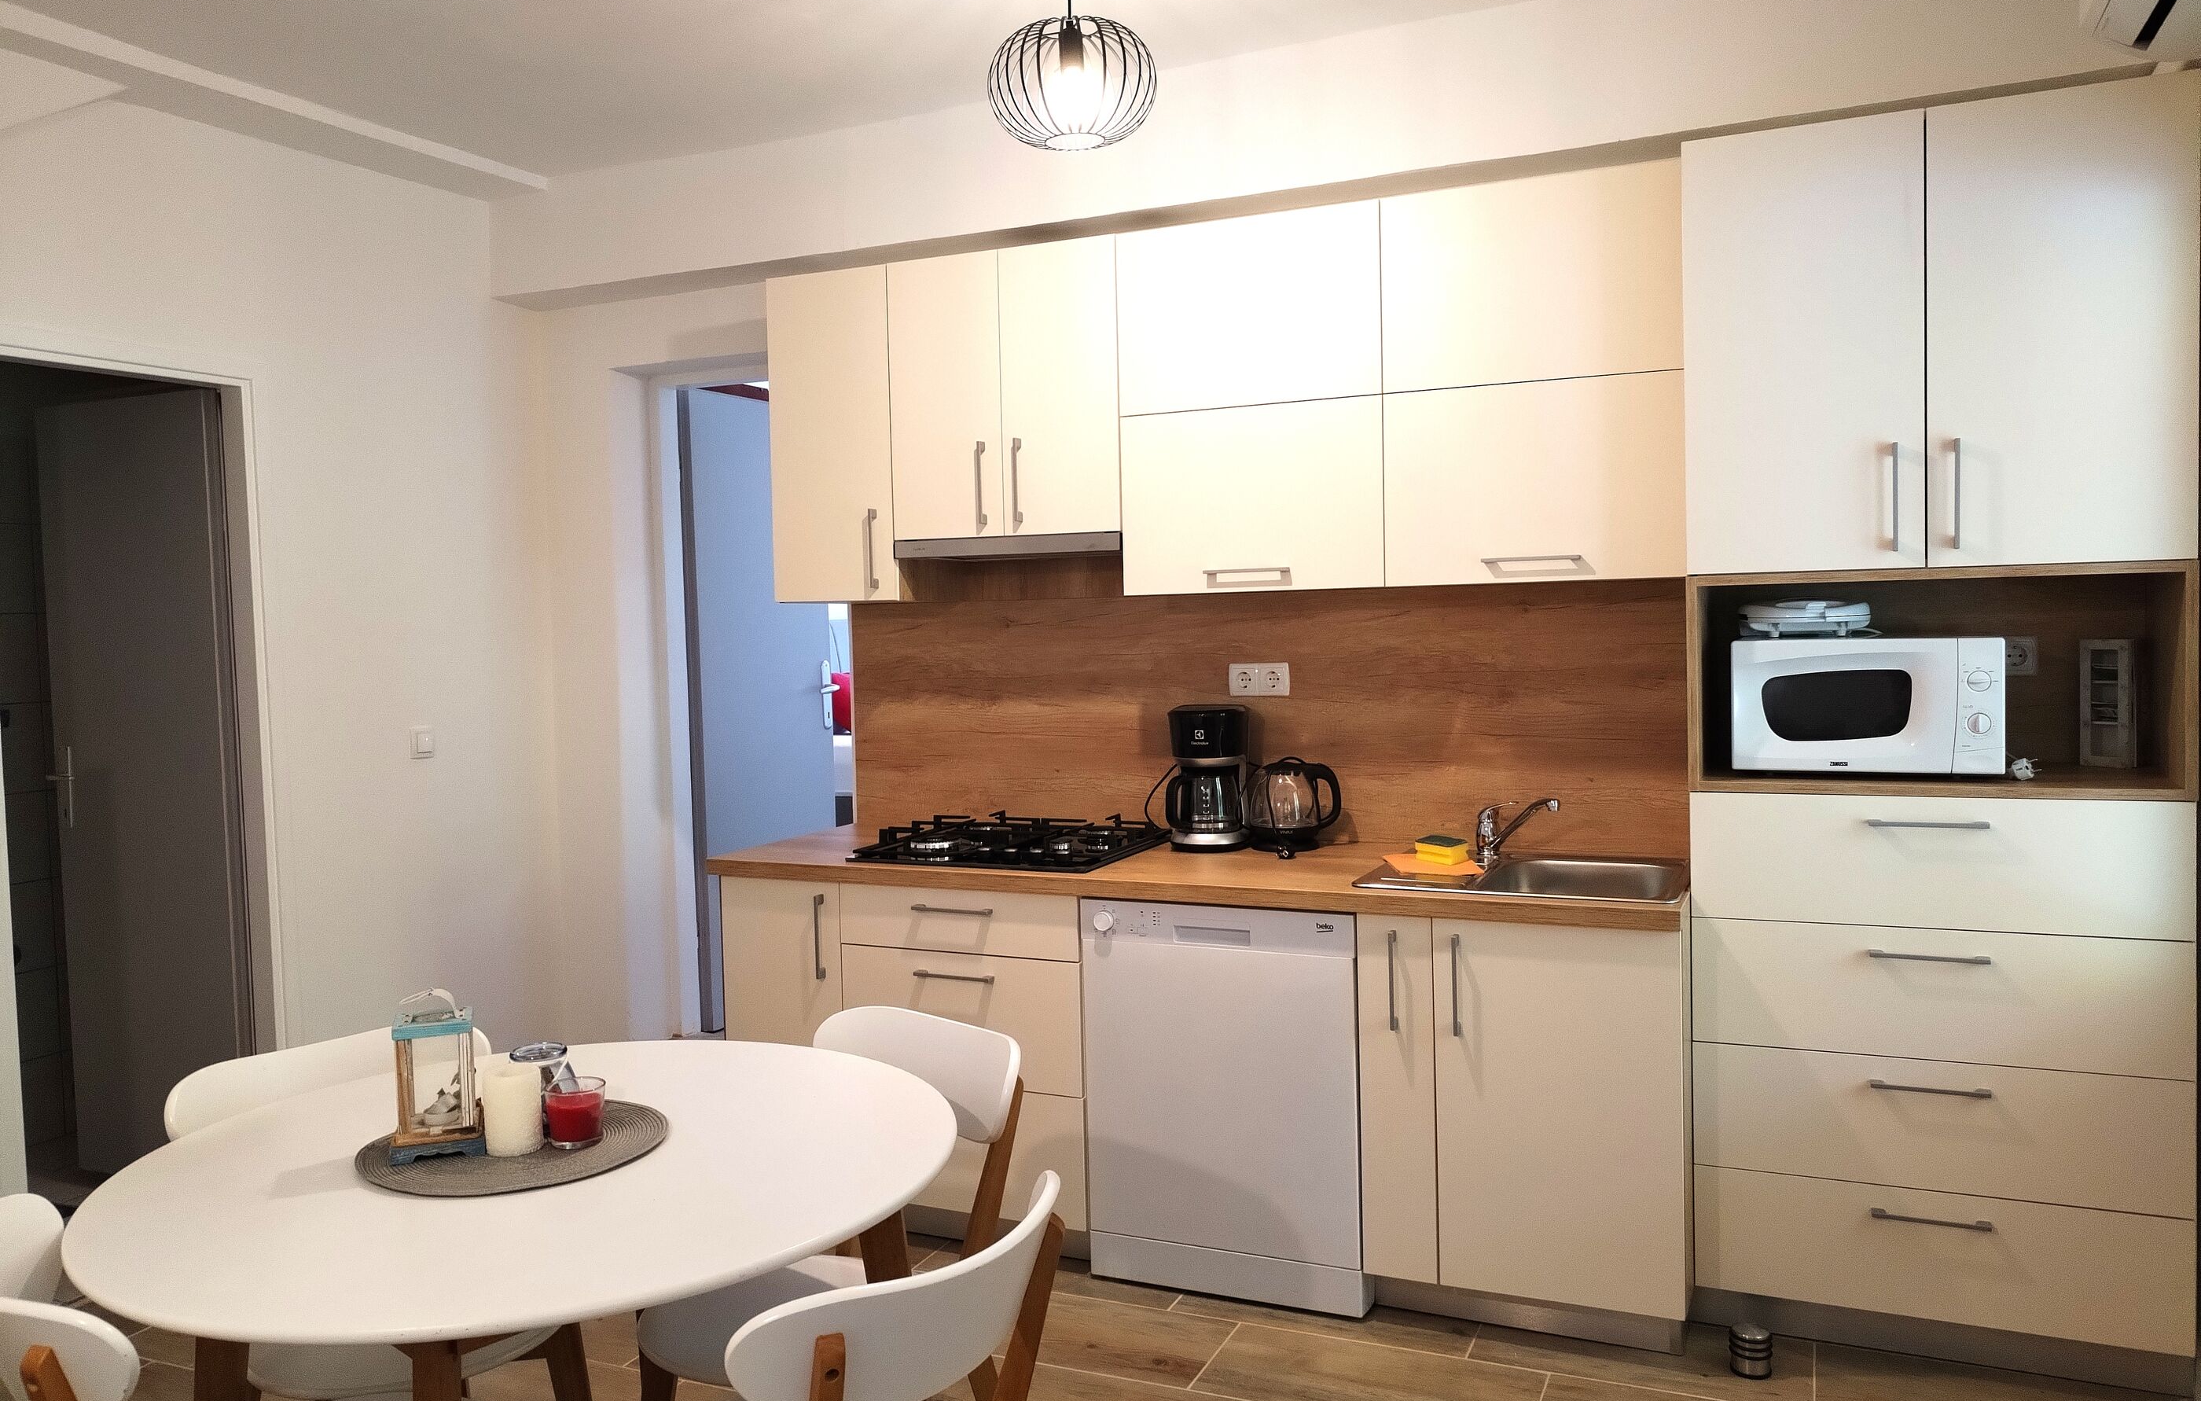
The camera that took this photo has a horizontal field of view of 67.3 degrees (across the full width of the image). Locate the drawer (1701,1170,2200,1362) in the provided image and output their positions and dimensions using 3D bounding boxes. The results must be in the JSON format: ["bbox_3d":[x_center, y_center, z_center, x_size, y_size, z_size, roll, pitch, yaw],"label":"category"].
[{"bbox_3d":[1.597,0.989,3.197,0.802,0.237,0.480,0,3,24],"label":"drawer"}]

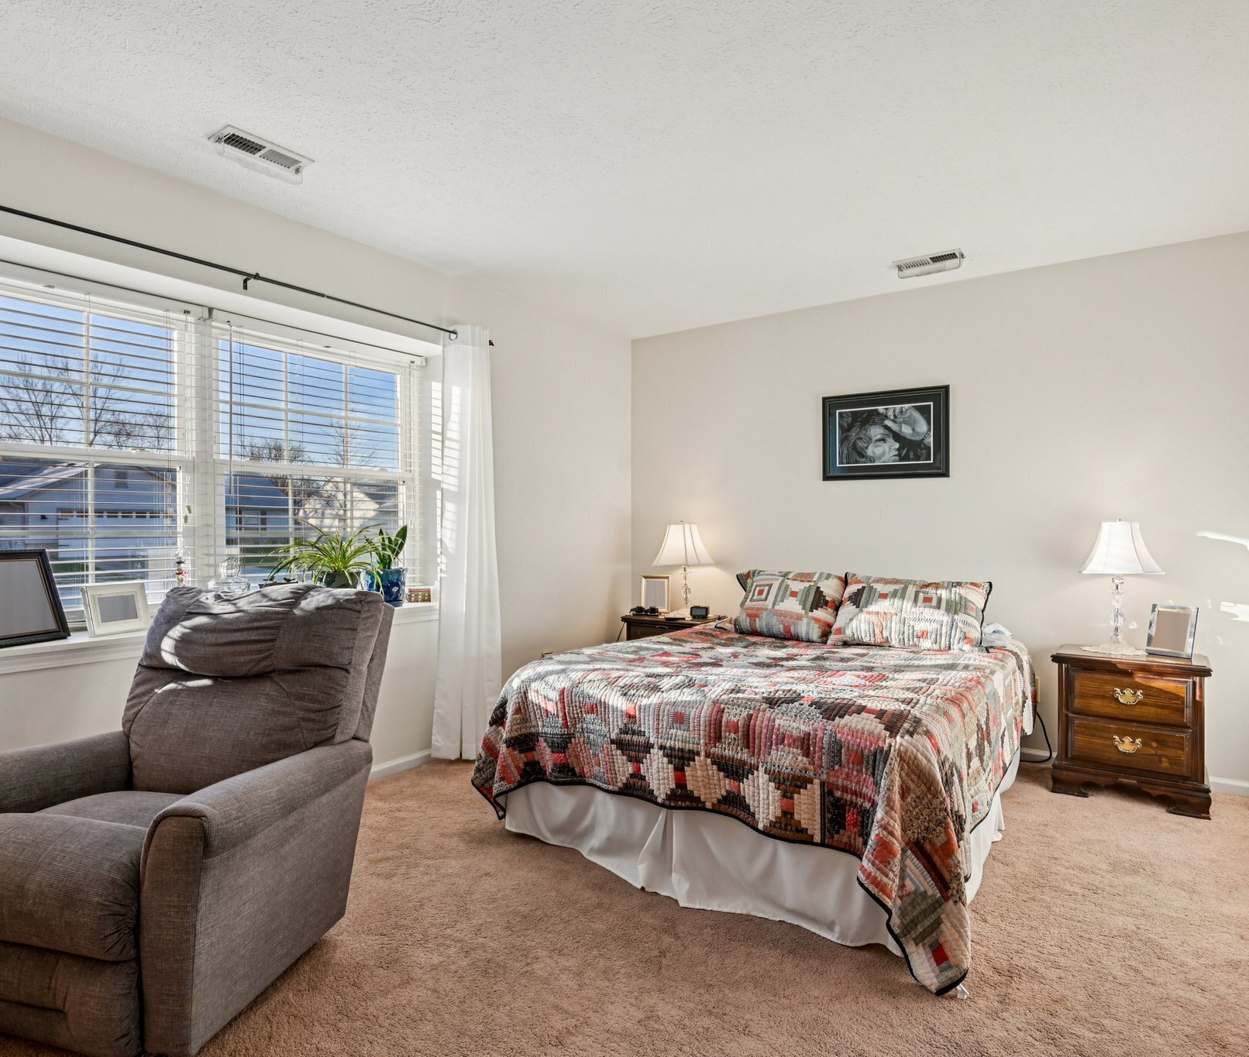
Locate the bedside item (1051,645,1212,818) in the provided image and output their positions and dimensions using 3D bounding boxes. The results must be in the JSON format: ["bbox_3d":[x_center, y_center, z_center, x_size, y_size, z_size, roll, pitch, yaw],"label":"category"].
[{"bbox_3d":[2.217,0.853,3.099,0.560,0.605,0.390,0,0,35],"label":"bedside item"}]

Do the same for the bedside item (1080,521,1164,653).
[{"bbox_3d":[2.212,0.255,3.150,0.320,0.597,0.320,0,0,34],"label":"bedside item"}]

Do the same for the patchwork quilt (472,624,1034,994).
[{"bbox_3d":[0.716,0.705,3.105,1.680,0.910,2.060,0,0,35],"label":"patchwork quilt"}]

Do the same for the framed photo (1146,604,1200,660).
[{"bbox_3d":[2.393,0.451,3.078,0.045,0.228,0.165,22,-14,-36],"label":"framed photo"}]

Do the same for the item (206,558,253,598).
[{"bbox_3d":[-1.593,0.248,2.840,0.165,0.250,0.165,0,0,-38],"label":"item"}]

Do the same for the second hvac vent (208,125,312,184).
[{"bbox_3d":[-1.213,-1.243,2.367,0.150,0.055,0.290,0,0,37],"label":"second hvac vent"}]

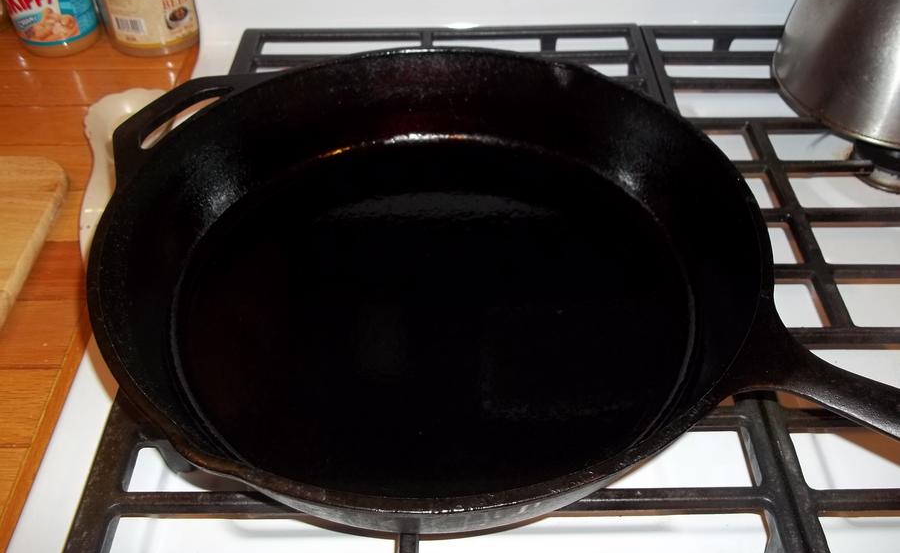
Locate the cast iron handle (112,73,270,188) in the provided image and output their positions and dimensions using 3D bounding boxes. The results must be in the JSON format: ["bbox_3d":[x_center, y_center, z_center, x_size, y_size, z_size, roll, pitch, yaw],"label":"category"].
[{"bbox_3d":[-0.181,-0.101,0.565,0.047,0.019,0.147,23,49,21],"label":"cast iron handle"}]

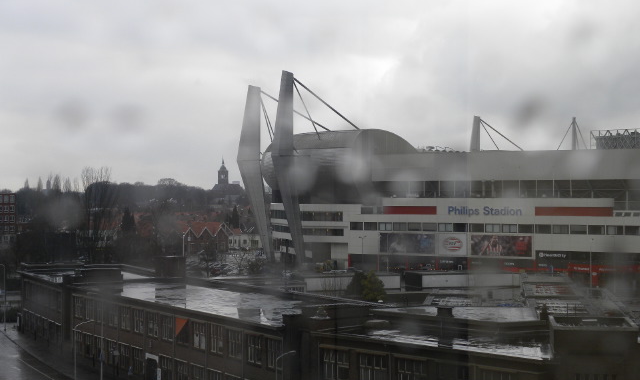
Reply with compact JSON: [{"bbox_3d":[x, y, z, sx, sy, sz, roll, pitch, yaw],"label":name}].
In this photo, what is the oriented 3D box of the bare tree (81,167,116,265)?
[{"bbox_3d":[-60.770,7.552,335.138,9.800,28.100,9.800,0,-1,0],"label":"bare tree"}]

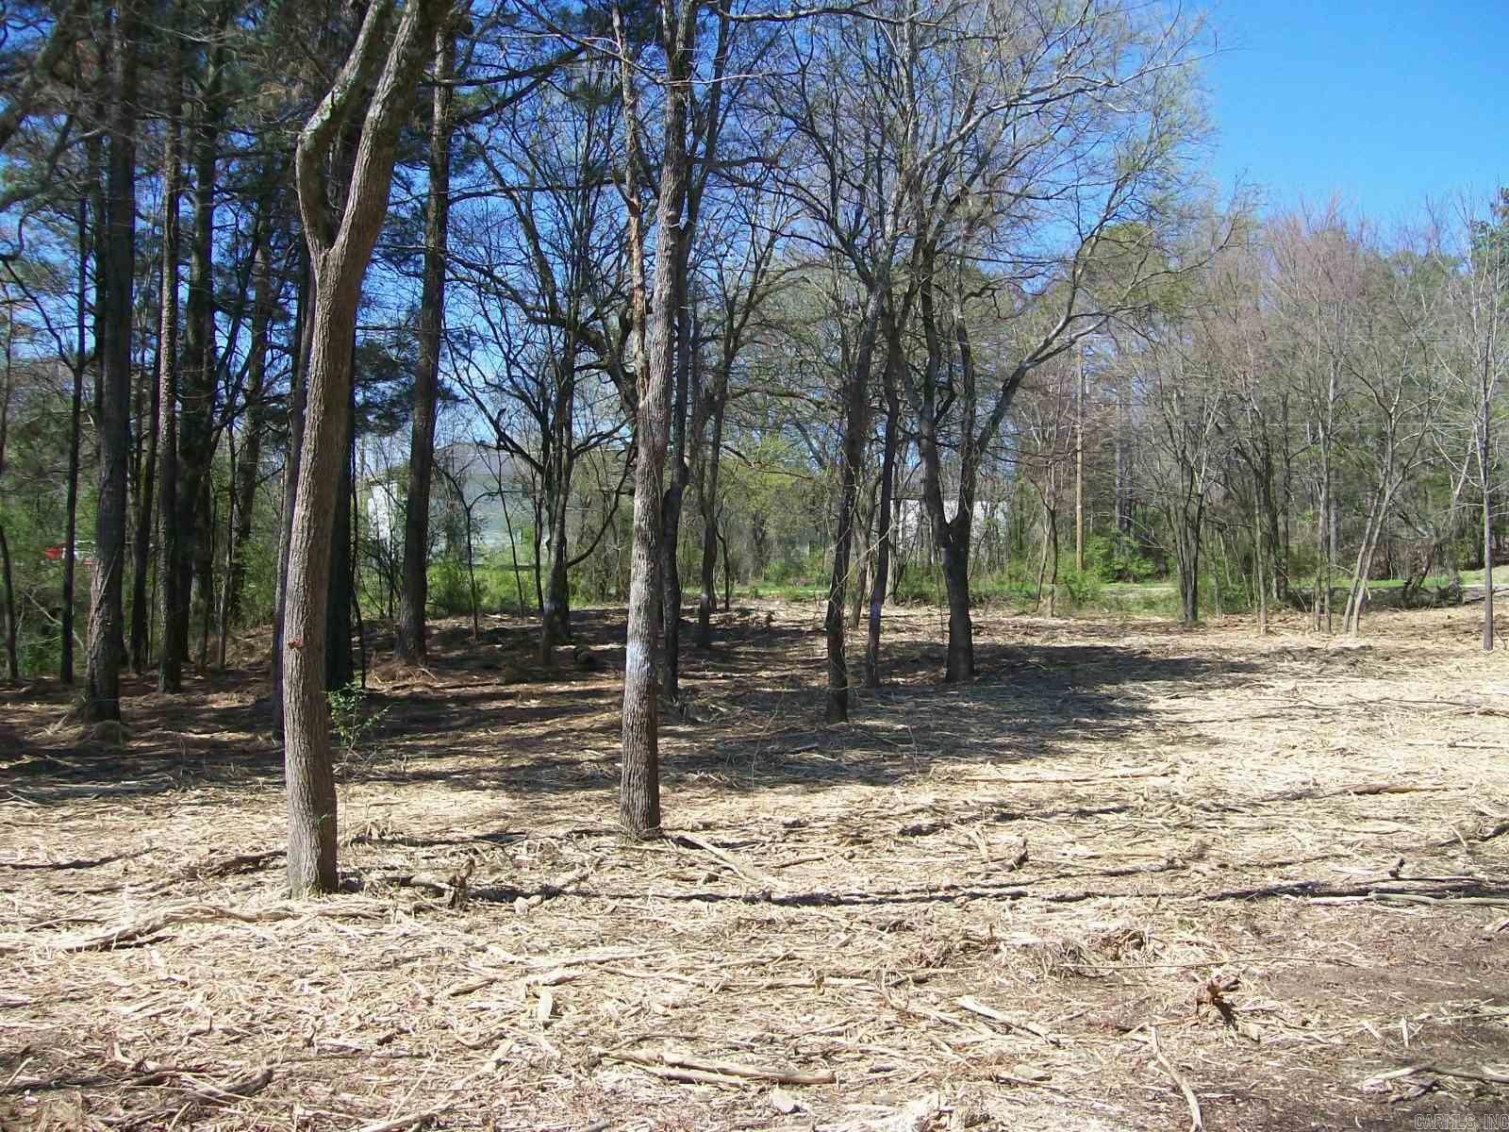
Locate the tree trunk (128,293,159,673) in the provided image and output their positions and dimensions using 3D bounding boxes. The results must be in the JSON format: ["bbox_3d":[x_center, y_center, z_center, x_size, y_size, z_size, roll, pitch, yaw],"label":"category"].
[{"bbox_3d":[-7.500,-1.020,19.383,0.175,4.682,0.175,4,1,0],"label":"tree trunk"}]

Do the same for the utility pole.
[{"bbox_3d":[12.829,-4.183,62.009,0.256,9.250,0.256,0,1,0],"label":"utility pole"}]

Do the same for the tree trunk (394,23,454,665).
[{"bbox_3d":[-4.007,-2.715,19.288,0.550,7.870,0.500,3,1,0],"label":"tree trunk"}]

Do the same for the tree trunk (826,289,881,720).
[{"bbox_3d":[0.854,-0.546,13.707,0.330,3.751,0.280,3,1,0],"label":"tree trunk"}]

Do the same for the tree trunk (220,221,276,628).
[{"bbox_3d":[-7.944,-2.071,24.708,0.500,6.367,0.420,3,1,0],"label":"tree trunk"}]

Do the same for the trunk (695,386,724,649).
[{"bbox_3d":[-0.642,-0.639,21.926,0.320,3.608,0.280,2,1,0],"label":"trunk"}]

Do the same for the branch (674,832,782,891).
[{"bbox_3d":[-0.145,1.403,7.655,0.120,0.090,1.125,-1,1,-26],"label":"branch"}]

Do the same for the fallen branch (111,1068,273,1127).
[{"bbox_3d":[-1.585,1.467,4.450,0.438,0.090,0.190,-1,1,-36],"label":"fallen branch"}]

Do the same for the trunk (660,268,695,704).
[{"bbox_3d":[-0.769,-0.836,15.803,0.190,4.411,0.190,2,1,0],"label":"trunk"}]

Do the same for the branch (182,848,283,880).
[{"bbox_3d":[-2.545,1.442,7.739,0.120,0.090,0.584,1,1,35],"label":"branch"}]

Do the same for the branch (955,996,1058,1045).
[{"bbox_3d":[0.839,1.501,5.236,0.060,0.045,0.501,-1,1,-32],"label":"branch"}]

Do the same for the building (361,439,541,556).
[{"bbox_3d":[-15.738,-3.296,82.000,9.000,6.600,8.000,0,1,-30],"label":"building"}]

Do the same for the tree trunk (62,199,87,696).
[{"bbox_3d":[-7.664,-1.411,17.755,0.147,5.506,0.147,2,1,0],"label":"tree trunk"}]

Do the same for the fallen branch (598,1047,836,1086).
[{"bbox_3d":[-0.121,1.477,4.709,0.736,0.060,0.130,0,1,16],"label":"fallen branch"}]

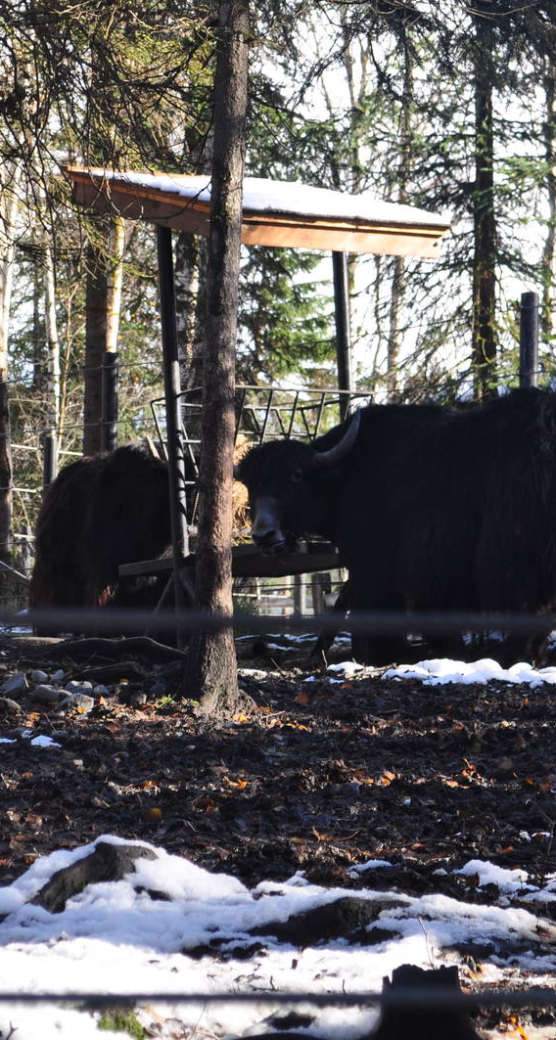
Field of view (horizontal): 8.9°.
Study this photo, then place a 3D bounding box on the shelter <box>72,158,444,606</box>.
[{"bbox_3d":[-0.095,-0.700,20.290,1.540,2.840,1.580,0,-6,-35],"label":"shelter"}]

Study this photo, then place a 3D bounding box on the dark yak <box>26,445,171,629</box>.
[{"bbox_3d":[-0.900,0.120,21.200,0.650,1.140,1.500,0,-1,-30],"label":"dark yak"}]

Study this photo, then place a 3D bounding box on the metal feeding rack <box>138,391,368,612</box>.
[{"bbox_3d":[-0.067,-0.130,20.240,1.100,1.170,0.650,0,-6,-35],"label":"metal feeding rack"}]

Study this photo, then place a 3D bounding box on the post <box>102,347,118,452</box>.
[{"bbox_3d":[-1.165,-0.260,25.000,0.095,1.870,0.095,0,-1,0],"label":"post"}]

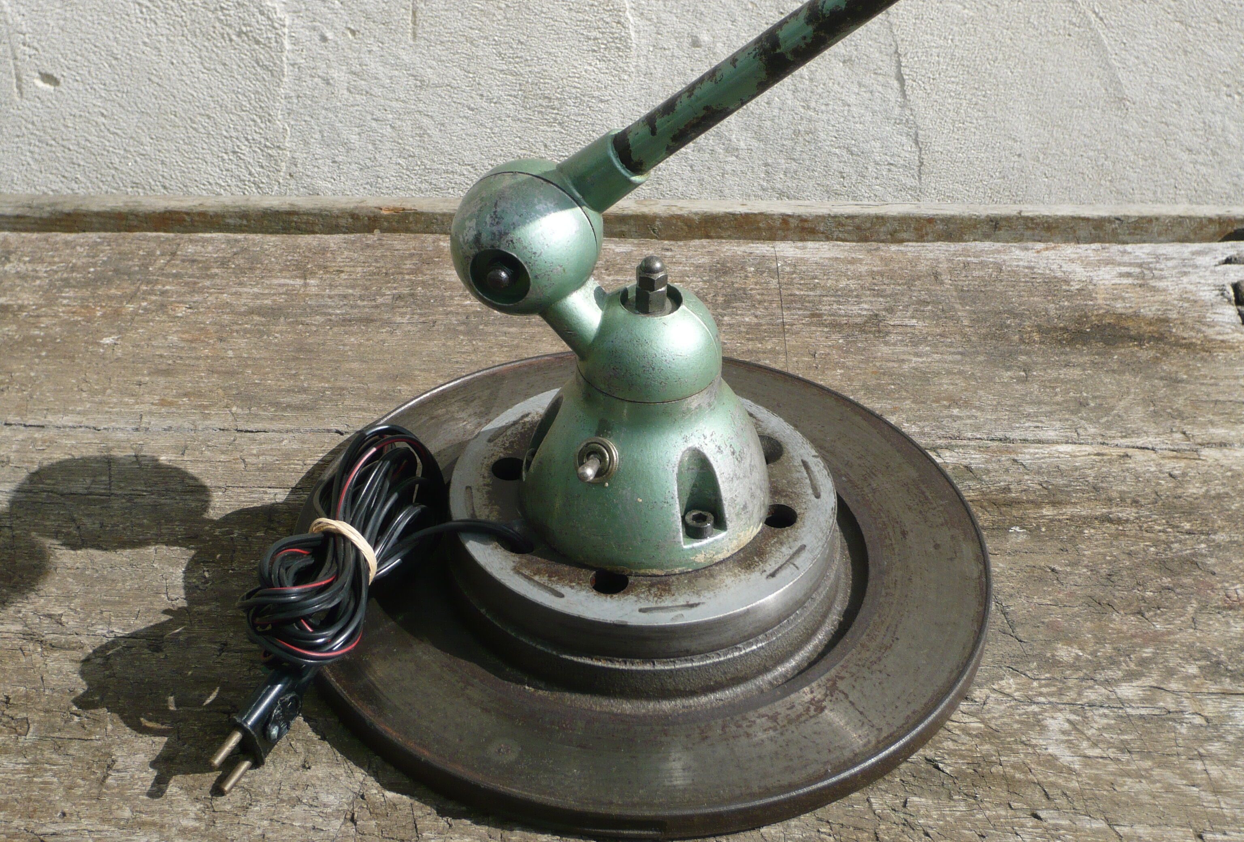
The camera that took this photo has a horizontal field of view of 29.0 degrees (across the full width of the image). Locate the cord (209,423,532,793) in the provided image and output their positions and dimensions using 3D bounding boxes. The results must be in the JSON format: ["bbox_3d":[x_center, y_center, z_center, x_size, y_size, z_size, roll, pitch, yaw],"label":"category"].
[{"bbox_3d":[-0.108,0.082,1.079,0.118,0.062,0.211,12,39,12],"label":"cord"}]

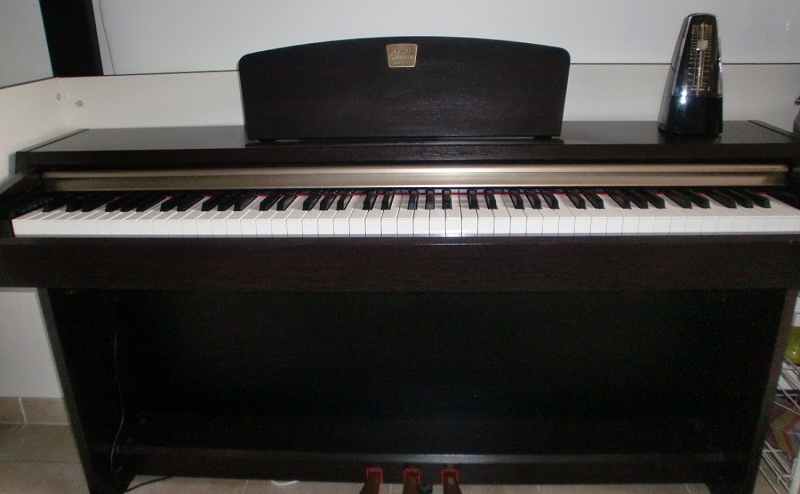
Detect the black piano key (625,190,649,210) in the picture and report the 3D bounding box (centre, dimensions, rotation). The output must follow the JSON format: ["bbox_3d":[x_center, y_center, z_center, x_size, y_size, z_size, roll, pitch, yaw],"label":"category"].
[{"bbox_3d":[0.372,-0.076,1.019,0.013,0.012,0.092,0,18,3],"label":"black piano key"}]

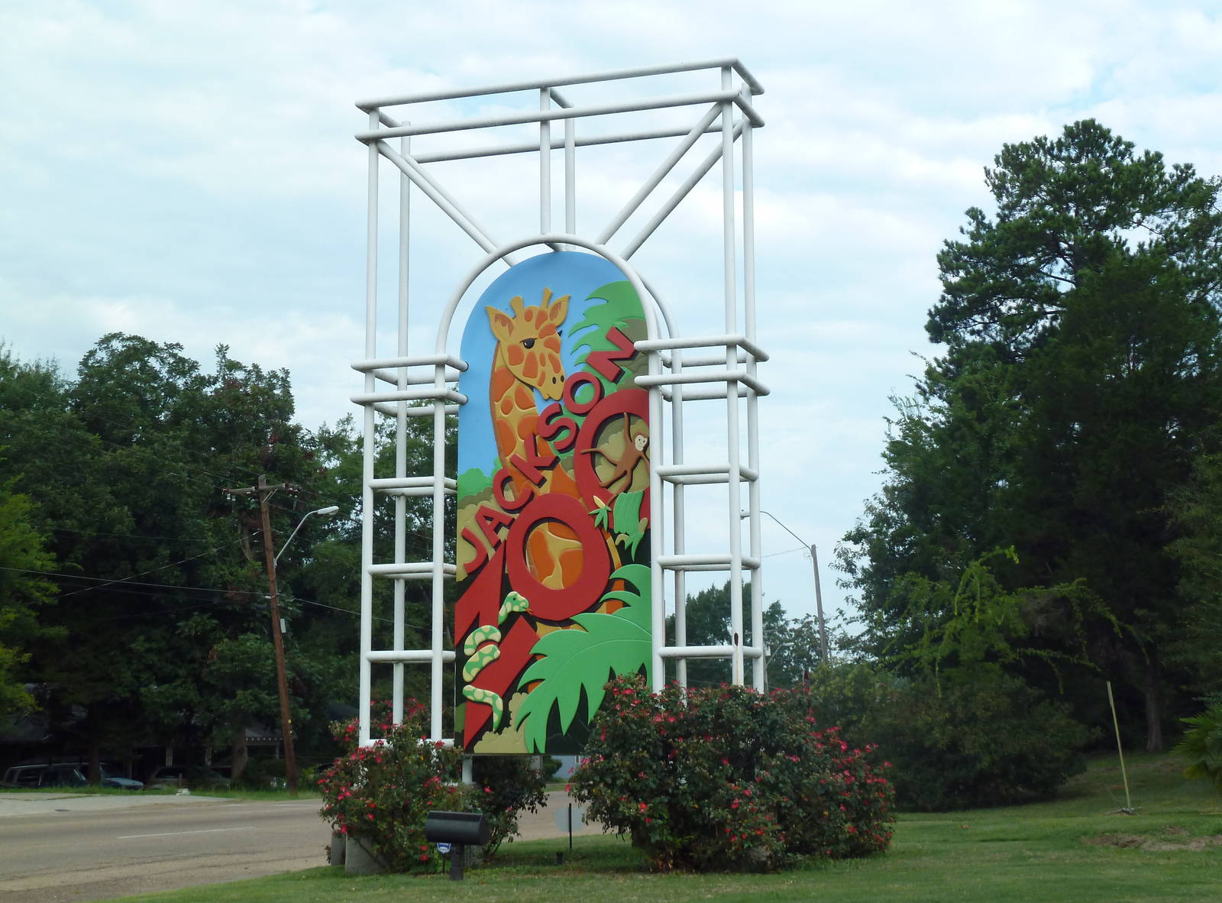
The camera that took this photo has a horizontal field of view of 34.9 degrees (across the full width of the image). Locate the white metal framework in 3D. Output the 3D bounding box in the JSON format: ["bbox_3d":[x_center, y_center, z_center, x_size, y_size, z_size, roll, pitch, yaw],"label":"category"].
[{"bbox_3d":[-0.748,-0.310,28.023,5.998,10.008,1.587,-3,-8,19],"label":"white metal framework"}]

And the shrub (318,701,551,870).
[{"bbox_3d":[-2.567,4.850,28.300,3.300,2.400,2.700,0,-7,0],"label":"shrub"}]

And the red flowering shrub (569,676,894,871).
[{"bbox_3d":[1.704,4.520,27.400,4.500,2.600,3.000,0,-7,0],"label":"red flowering shrub"}]

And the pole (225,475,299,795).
[{"bbox_3d":[-9.168,4.998,53.550,2.450,8.772,0.450,-12,-9,33],"label":"pole"}]

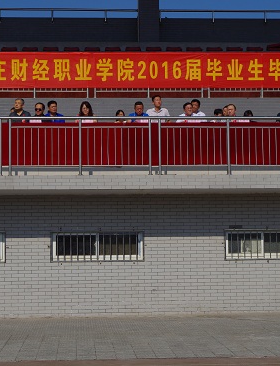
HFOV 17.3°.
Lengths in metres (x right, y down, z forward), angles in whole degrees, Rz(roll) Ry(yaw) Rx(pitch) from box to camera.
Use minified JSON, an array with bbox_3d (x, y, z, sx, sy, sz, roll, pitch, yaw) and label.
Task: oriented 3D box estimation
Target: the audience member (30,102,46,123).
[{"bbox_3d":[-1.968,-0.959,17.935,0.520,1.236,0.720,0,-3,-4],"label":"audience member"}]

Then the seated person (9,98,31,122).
[{"bbox_3d":[-2.322,-0.999,17.750,0.520,1.290,0.780,0,-4,-4],"label":"seated person"}]

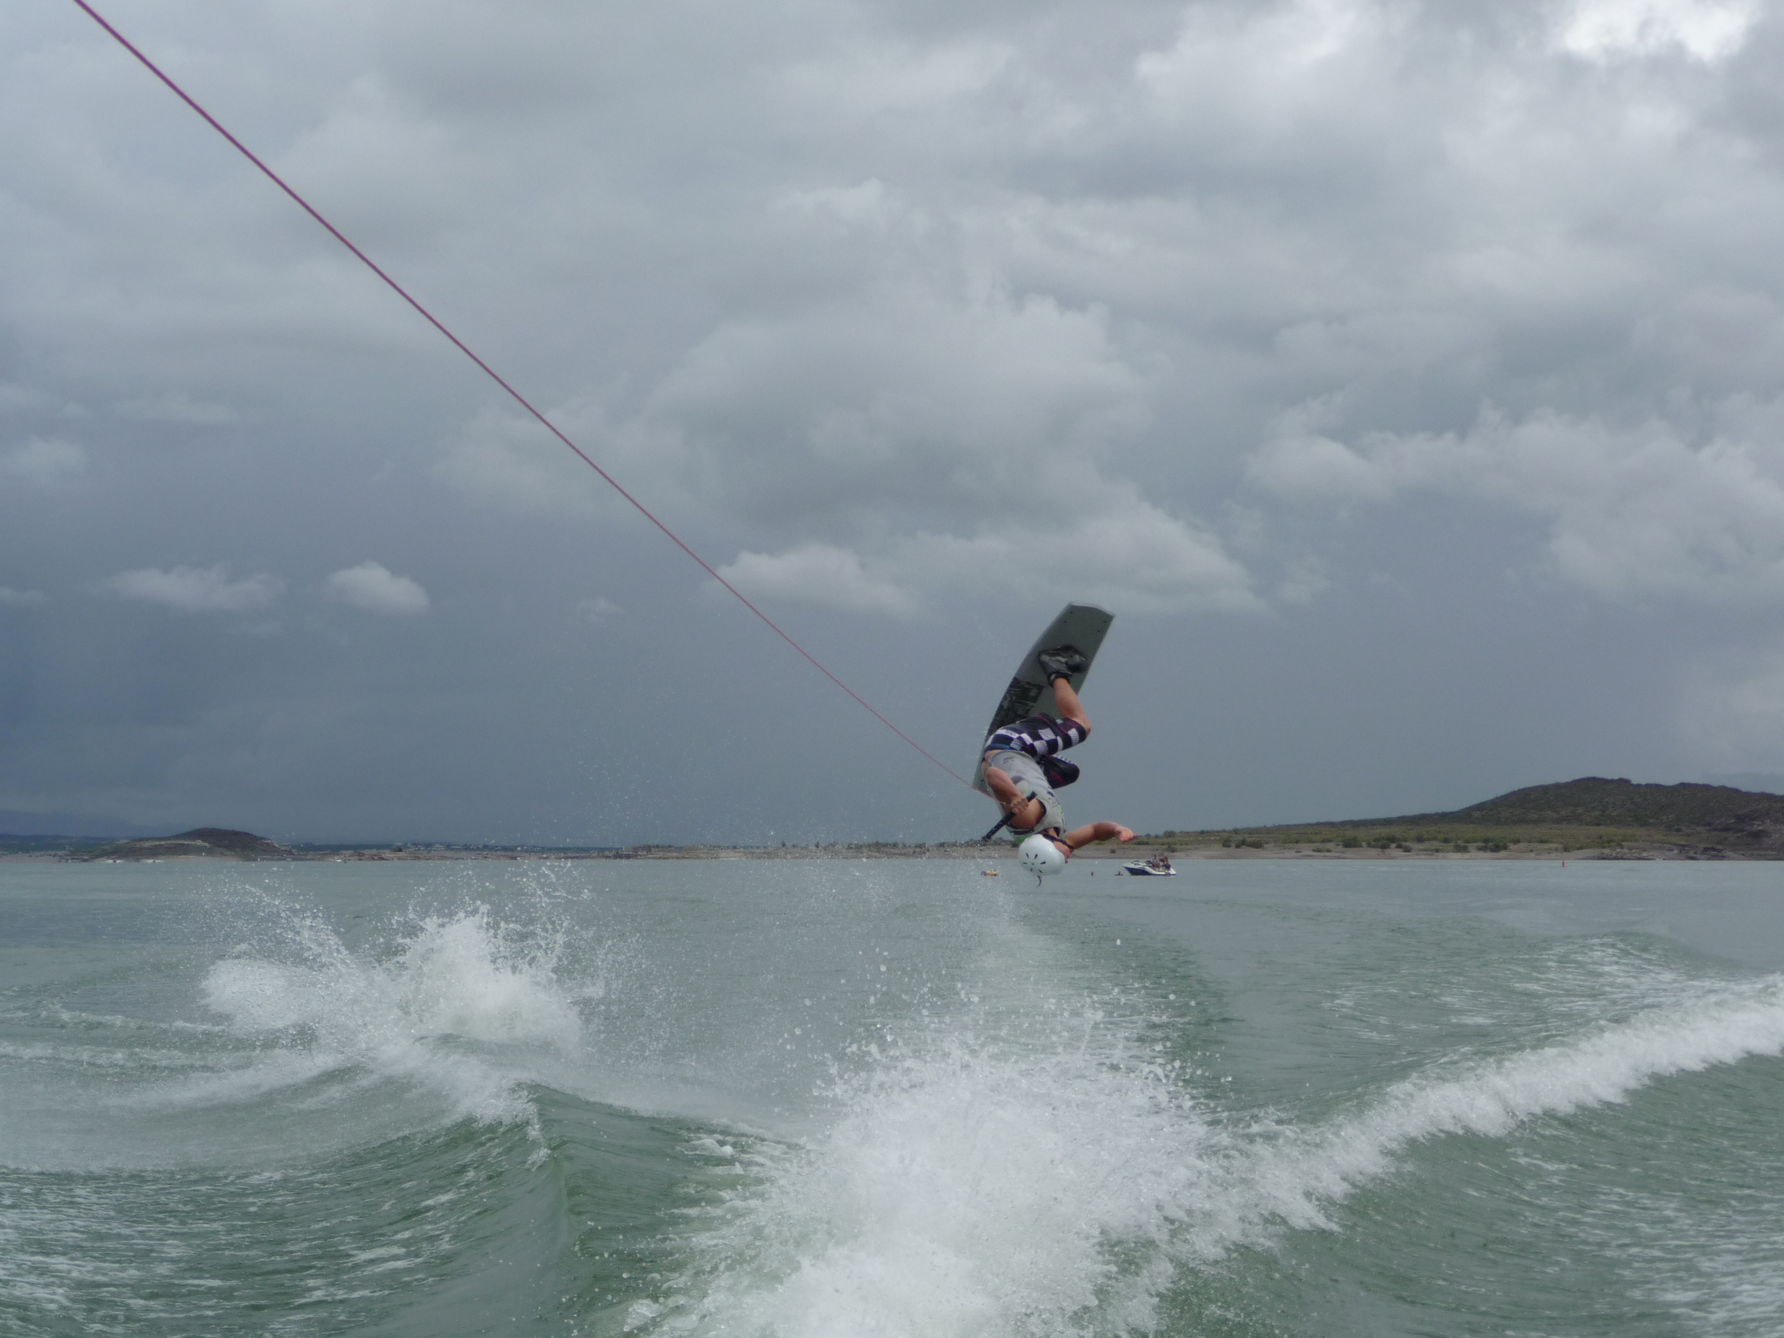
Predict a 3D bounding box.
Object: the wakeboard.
[{"bbox_3d":[0.860,0.202,21.100,0.420,1.380,0.120,15,31,-22],"label":"wakeboard"}]

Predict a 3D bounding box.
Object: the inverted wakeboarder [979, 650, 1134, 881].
[{"bbox_3d":[0.885,0.534,20.750,0.820,1.280,0.680,-17,-12,11],"label":"inverted wakeboarder"}]

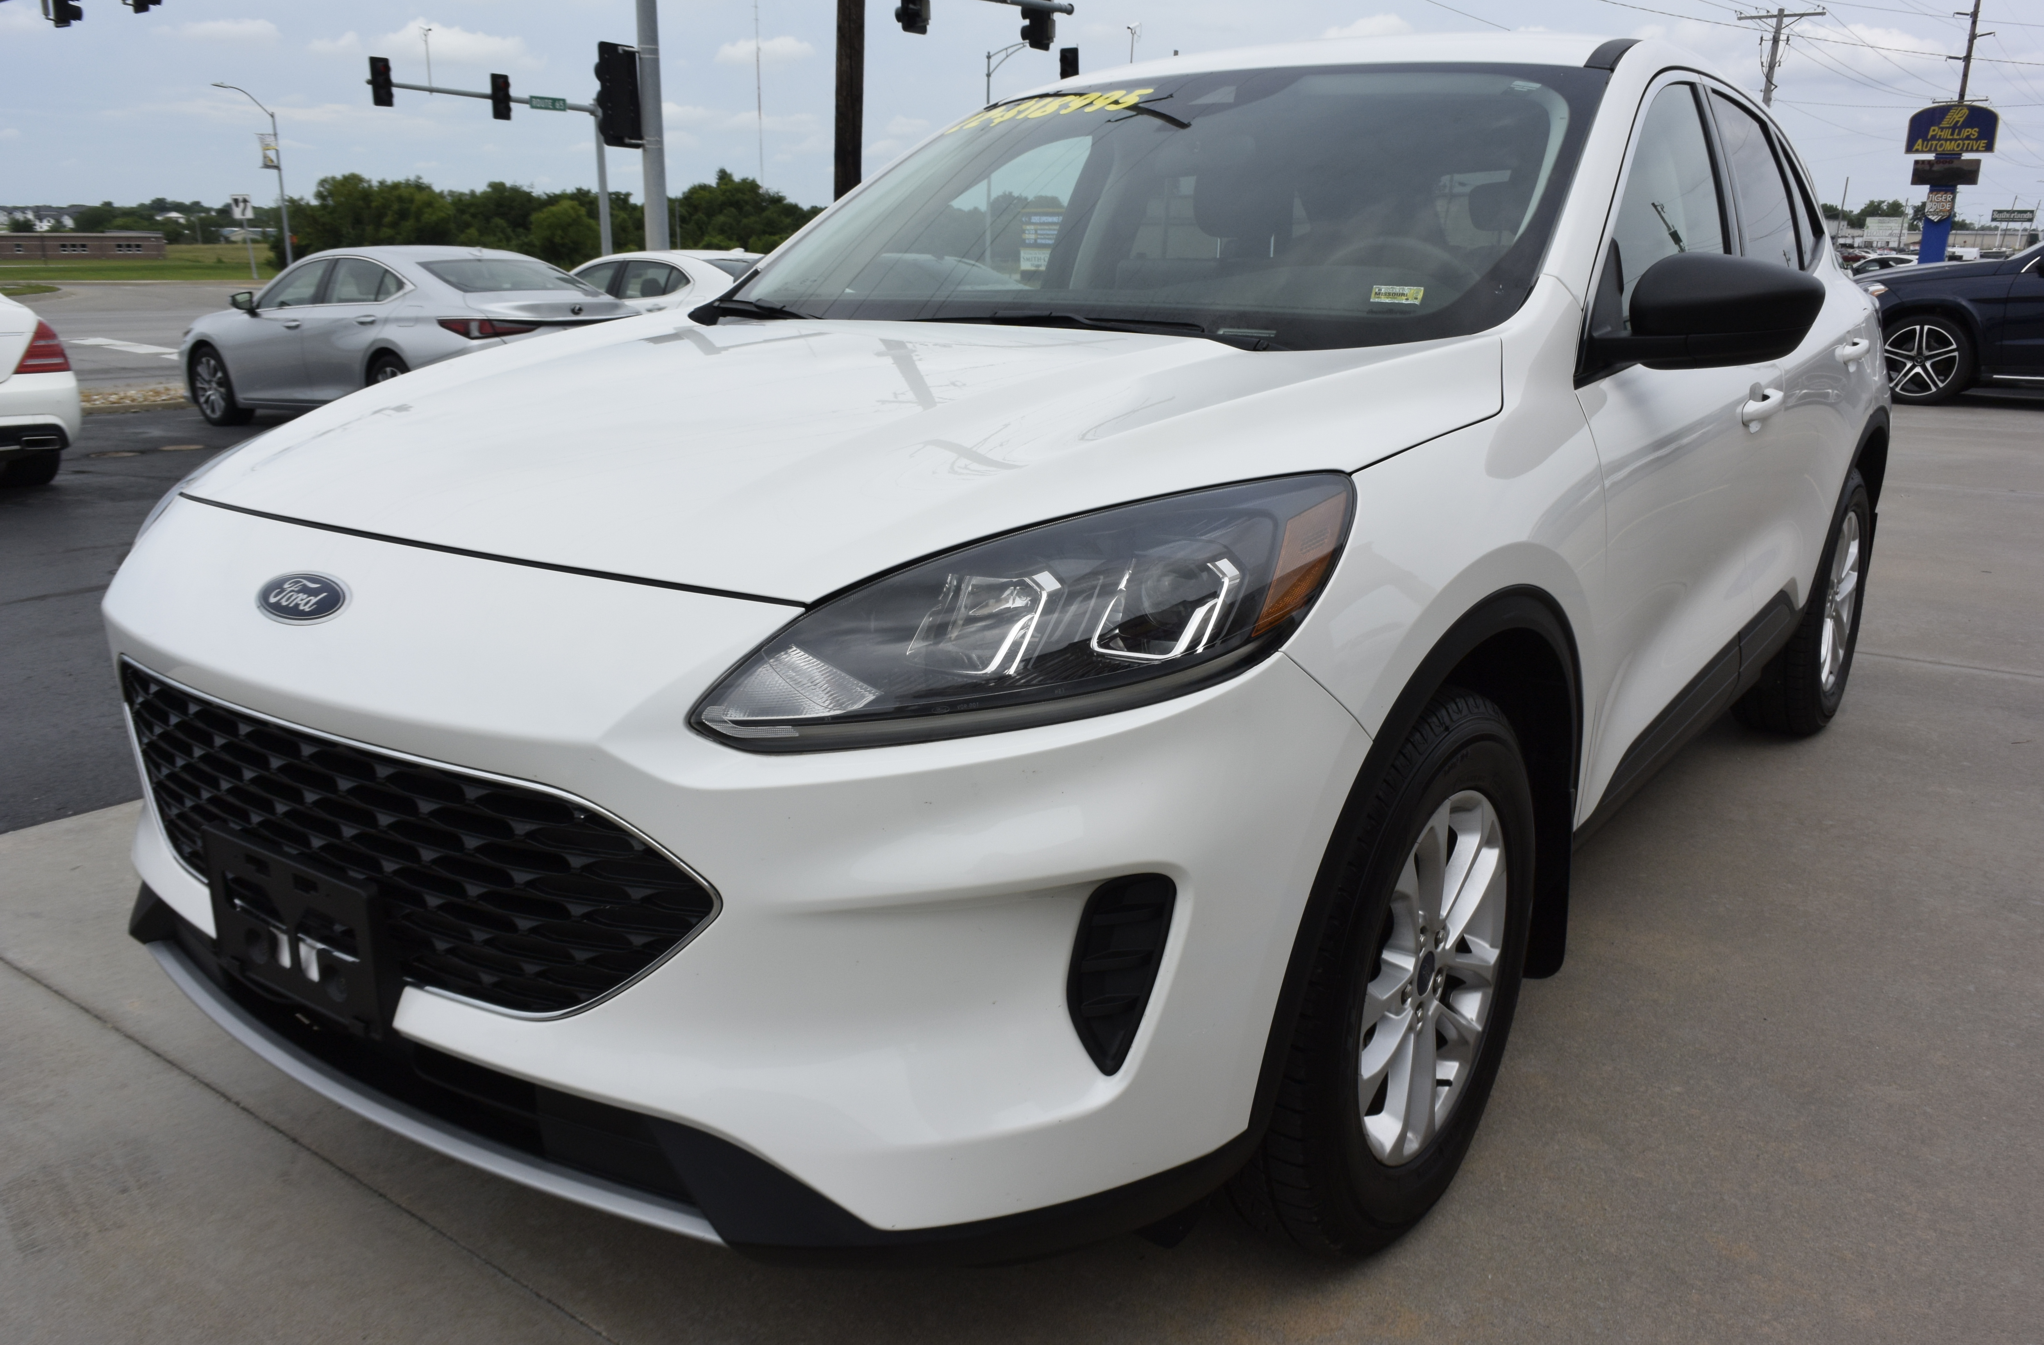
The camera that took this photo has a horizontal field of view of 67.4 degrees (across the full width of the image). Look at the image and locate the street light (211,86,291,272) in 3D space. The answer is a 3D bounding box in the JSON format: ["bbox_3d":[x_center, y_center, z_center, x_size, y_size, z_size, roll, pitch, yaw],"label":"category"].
[{"bbox_3d":[-30.443,-19.328,60.664,2.200,7.700,0.500,-6,16,-20],"label":"street light"}]

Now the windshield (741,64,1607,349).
[{"bbox_3d":[0.247,-0.835,2.705,1.500,0.170,0.930,11,47,35],"label":"windshield"}]

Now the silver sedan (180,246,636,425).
[{"bbox_3d":[-5.060,-2.729,12.528,4.950,1.445,1.865,11,19,37],"label":"silver sedan"}]

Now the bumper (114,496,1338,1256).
[{"bbox_3d":[-0.562,0.170,1.840,1.840,0.710,0.650,11,18,35],"label":"bumper"}]

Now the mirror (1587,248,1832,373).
[{"bbox_3d":[0.958,-0.495,2.113,0.250,0.180,0.240,11,18,35],"label":"mirror"}]

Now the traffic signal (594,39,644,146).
[{"bbox_3d":[-5.261,-7.531,20.000,0.400,1.290,0.570,9,17,31],"label":"traffic signal"}]

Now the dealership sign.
[{"bbox_3d":[31.555,-18.453,52.000,3.000,1.700,0.450,4,15,15],"label":"dealership sign"}]

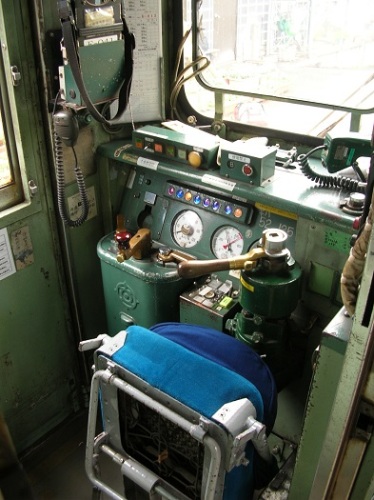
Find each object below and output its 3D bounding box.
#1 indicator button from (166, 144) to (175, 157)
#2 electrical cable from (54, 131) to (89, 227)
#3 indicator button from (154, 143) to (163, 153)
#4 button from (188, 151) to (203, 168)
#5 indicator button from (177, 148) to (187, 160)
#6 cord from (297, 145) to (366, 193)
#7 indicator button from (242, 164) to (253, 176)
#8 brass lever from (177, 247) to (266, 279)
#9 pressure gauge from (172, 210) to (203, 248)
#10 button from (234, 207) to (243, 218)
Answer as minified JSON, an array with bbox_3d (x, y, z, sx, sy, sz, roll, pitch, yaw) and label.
[{"bbox_3d":[-0.047,-0.285,1.464,0.031,0.025,0.013,22,36,34],"label":"indicator button"},{"bbox_3d":[-0.319,-0.193,1.400,0.089,0.269,0.036,-2,30,-3],"label":"electrical cable"},{"bbox_3d":[-0.083,-0.299,1.490,0.030,0.023,0.013,22,36,34],"label":"indicator button"},{"bbox_3d":[0.023,-0.251,1.402,0.045,0.045,0.029,22,36,34],"label":"button"},{"bbox_3d":[-0.012,-0.272,1.439,0.030,0.025,0.013,22,36,34],"label":"indicator button"},{"bbox_3d":[0.366,-0.204,1.283,0.178,0.086,0.072,22,36,34],"label":"cord"},{"bbox_3d":[0.158,-0.206,1.311,0.033,0.033,0.013,22,36,34],"label":"indicator button"},{"bbox_3d":[0.080,0.022,1.101,0.207,0.043,0.036,-10,31,-16],"label":"brass lever"},{"bbox_3d":[0.005,-0.059,1.454,0.113,0.113,0.029,22,15,34],"label":"pressure gauge"},{"bbox_3d":[0.136,-0.097,1.327,0.025,0.025,0.013,22,15,34],"label":"button"}]

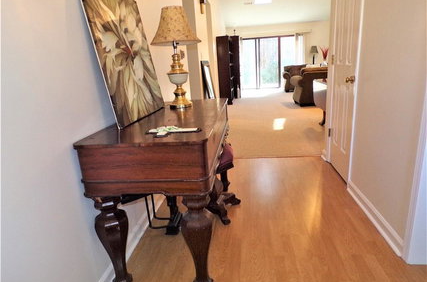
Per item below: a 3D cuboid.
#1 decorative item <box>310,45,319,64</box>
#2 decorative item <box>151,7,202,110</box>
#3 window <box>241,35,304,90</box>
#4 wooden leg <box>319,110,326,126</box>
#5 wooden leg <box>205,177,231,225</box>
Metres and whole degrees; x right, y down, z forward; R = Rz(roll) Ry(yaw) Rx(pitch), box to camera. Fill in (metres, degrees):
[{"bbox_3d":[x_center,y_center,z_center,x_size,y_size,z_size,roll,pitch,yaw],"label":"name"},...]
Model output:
[{"bbox_3d":[3.330,-2.808,9.756,0.275,0.634,0.275,-1,15,8],"label":"decorative item"},{"bbox_3d":[-0.273,-0.620,2.225,0.384,0.717,0.384,-1,15,8],"label":"decorative item"},{"bbox_3d":[2.303,-3.064,11.725,2.400,2.003,0.130,-1,15,8],"label":"window"},{"bbox_3d":[1.913,-0.423,5.181,0.110,0.263,0.110,-1,15,8],"label":"wooden leg"},{"bbox_3d":[0.038,0.428,2.164,0.171,0.350,0.158,-1,15,8],"label":"wooden leg"}]

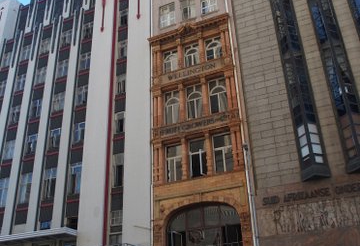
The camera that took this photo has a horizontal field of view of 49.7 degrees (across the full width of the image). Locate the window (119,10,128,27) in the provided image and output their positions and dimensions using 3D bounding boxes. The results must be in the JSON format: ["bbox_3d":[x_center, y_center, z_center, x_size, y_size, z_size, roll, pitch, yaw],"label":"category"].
[{"bbox_3d":[-4.832,-9.118,33.990,1.106,1.933,0.200,-13,-28,21],"label":"window"}]

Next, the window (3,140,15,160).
[{"bbox_3d":[-14.729,2.369,33.744,1.463,1.929,0.200,-13,-28,21],"label":"window"}]

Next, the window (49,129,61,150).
[{"bbox_3d":[-10.089,1.254,31.115,1.250,1.900,0.150,-13,-28,21],"label":"window"}]

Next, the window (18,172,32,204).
[{"bbox_3d":[-12.239,5.136,30.840,1.200,2.441,0.160,-13,-28,20],"label":"window"}]

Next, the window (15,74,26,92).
[{"bbox_3d":[-15.009,-3.772,36.721,1.474,1.750,0.200,-13,-28,21],"label":"window"}]

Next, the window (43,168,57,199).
[{"bbox_3d":[-10.052,4.778,30.244,1.522,2.553,0.200,-13,-28,21],"label":"window"}]

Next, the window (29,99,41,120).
[{"bbox_3d":[-12.474,-1.176,33.473,1.320,1.910,0.150,-13,-28,21],"label":"window"}]

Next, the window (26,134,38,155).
[{"bbox_3d":[-12.345,1.767,32.453,1.200,1.733,0.160,-13,-28,20],"label":"window"}]

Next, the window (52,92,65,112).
[{"bbox_3d":[-10.308,-1.966,33.189,1.200,1.740,0.160,-13,-28,20],"label":"window"}]

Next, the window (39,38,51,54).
[{"bbox_3d":[-12.694,-7.253,36.456,1.370,1.880,0.150,-13,-28,21],"label":"window"}]

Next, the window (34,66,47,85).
[{"bbox_3d":[-12.694,-4.326,35.449,1.200,1.742,0.160,-13,-28,20],"label":"window"}]

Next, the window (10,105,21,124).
[{"bbox_3d":[-14.850,-0.593,35.172,1.417,2.014,0.200,-13,-28,21],"label":"window"}]

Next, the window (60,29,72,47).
[{"bbox_3d":[-10.566,-7.861,36.049,1.200,1.715,0.160,-13,-28,20],"label":"window"}]

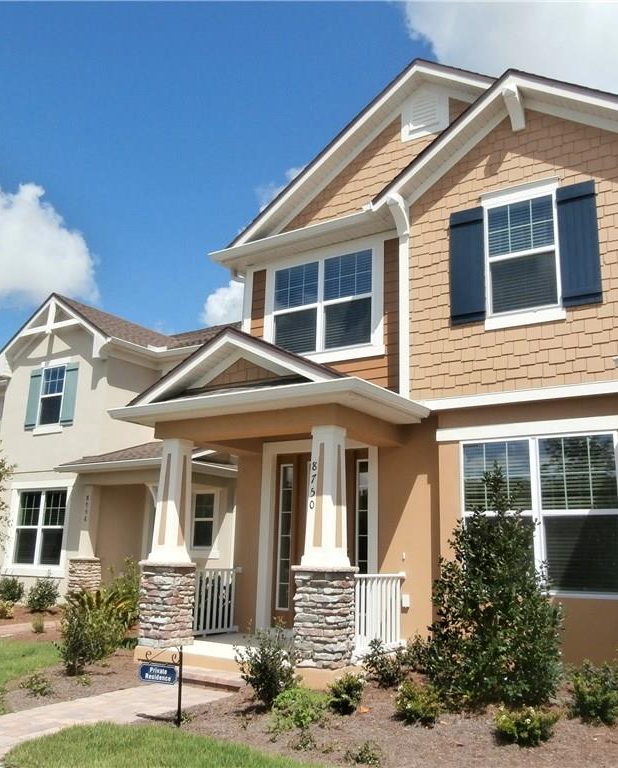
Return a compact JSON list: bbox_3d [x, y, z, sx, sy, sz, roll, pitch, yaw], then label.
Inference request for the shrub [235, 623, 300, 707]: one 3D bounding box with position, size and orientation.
[{"bbox_3d":[-0.381,2.644,6.740,0.558,0.724,0.558,1,-13,0],"label":"shrub"}]

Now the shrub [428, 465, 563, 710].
[{"bbox_3d":[1.962,2.025,7.485,1.339,2.335,1.339,-7,-16,33],"label":"shrub"}]

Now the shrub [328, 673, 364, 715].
[{"bbox_3d":[0.330,2.787,6.425,0.314,0.313,0.314,2,-14,0],"label":"shrub"}]

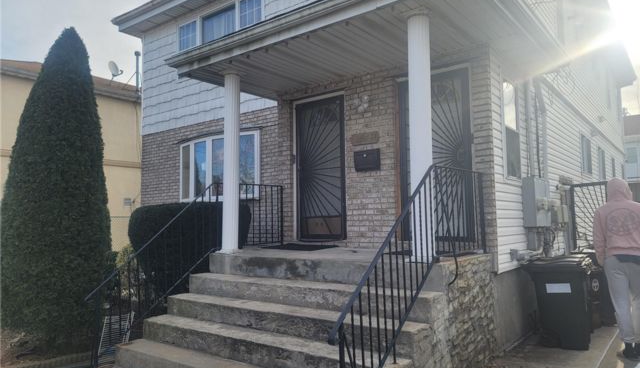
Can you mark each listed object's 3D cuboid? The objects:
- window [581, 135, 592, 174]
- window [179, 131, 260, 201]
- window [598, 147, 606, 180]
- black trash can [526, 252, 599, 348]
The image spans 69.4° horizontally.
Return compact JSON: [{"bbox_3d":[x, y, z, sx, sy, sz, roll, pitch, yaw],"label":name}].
[{"bbox_3d":[5.668,-0.585,9.797,0.100,0.860,1.320,-4,-6,38],"label":"window"},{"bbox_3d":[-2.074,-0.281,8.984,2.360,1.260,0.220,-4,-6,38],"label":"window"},{"bbox_3d":[7.066,-0.472,11.556,0.100,0.860,1.220,-4,-6,38],"label":"window"},{"bbox_3d":[2.784,1.343,5.409,0.640,0.980,0.560,-3,-5,32],"label":"black trash can"}]

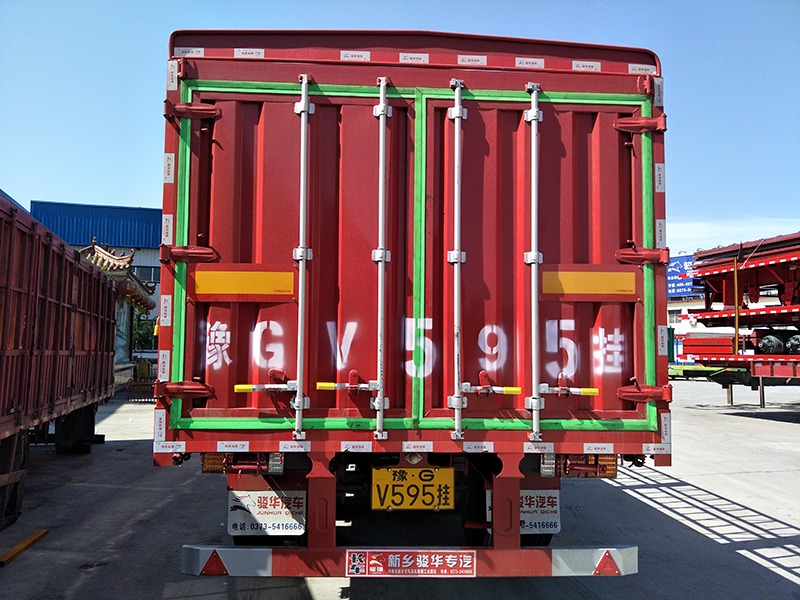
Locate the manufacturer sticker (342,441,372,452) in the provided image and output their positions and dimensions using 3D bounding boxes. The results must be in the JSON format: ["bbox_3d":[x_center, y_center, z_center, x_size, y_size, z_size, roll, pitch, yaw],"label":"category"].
[{"bbox_3d":[-0.213,0.716,2.708,0.150,0.050,0.010,1,-3,-3],"label":"manufacturer sticker"}]

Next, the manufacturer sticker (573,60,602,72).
[{"bbox_3d":[0.968,-1.205,2.868,0.150,0.052,0.010,1,-3,-2],"label":"manufacturer sticker"}]

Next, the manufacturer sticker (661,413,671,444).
[{"bbox_3d":[1.335,0.644,2.780,0.053,0.150,0.010,1,-3,-2],"label":"manufacturer sticker"}]

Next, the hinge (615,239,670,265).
[{"bbox_3d":[1.221,-0.219,2.793,0.270,0.090,0.070,1,-3,-2],"label":"hinge"}]

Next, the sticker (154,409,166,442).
[{"bbox_3d":[-1.156,0.604,2.671,0.050,0.150,0.010,1,-3,-3],"label":"sticker"}]

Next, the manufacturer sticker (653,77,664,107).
[{"bbox_3d":[1.341,-1.079,2.877,0.050,0.150,0.010,1,-3,-3],"label":"manufacturer sticker"}]

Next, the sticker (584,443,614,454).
[{"bbox_3d":[0.989,0.736,2.762,0.150,0.050,0.010,1,-3,-3],"label":"sticker"}]

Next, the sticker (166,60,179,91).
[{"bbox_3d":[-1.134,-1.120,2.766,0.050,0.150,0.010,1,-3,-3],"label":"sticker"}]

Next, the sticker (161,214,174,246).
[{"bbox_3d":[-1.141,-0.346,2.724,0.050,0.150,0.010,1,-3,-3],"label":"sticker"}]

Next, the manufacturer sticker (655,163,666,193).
[{"bbox_3d":[1.335,-0.629,2.852,0.050,0.150,0.010,1,-3,-3],"label":"manufacturer sticker"}]

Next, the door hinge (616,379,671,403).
[{"bbox_3d":[1.218,0.466,2.755,0.270,0.090,0.070,1,-3,-2],"label":"door hinge"}]

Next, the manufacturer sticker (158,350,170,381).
[{"bbox_3d":[-1.142,0.322,2.695,0.053,0.150,0.010,1,-3,-2],"label":"manufacturer sticker"}]

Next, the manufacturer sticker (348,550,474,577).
[{"bbox_3d":[0.056,1.333,2.807,0.660,0.138,0.010,1,-3,-3],"label":"manufacturer sticker"}]

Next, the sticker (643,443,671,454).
[{"bbox_3d":[1.283,0.743,2.765,0.145,0.050,0.006,1,-3,-3],"label":"sticker"}]

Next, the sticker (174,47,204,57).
[{"bbox_3d":[-1.057,-1.243,2.786,0.150,0.052,0.010,1,-3,-2],"label":"sticker"}]

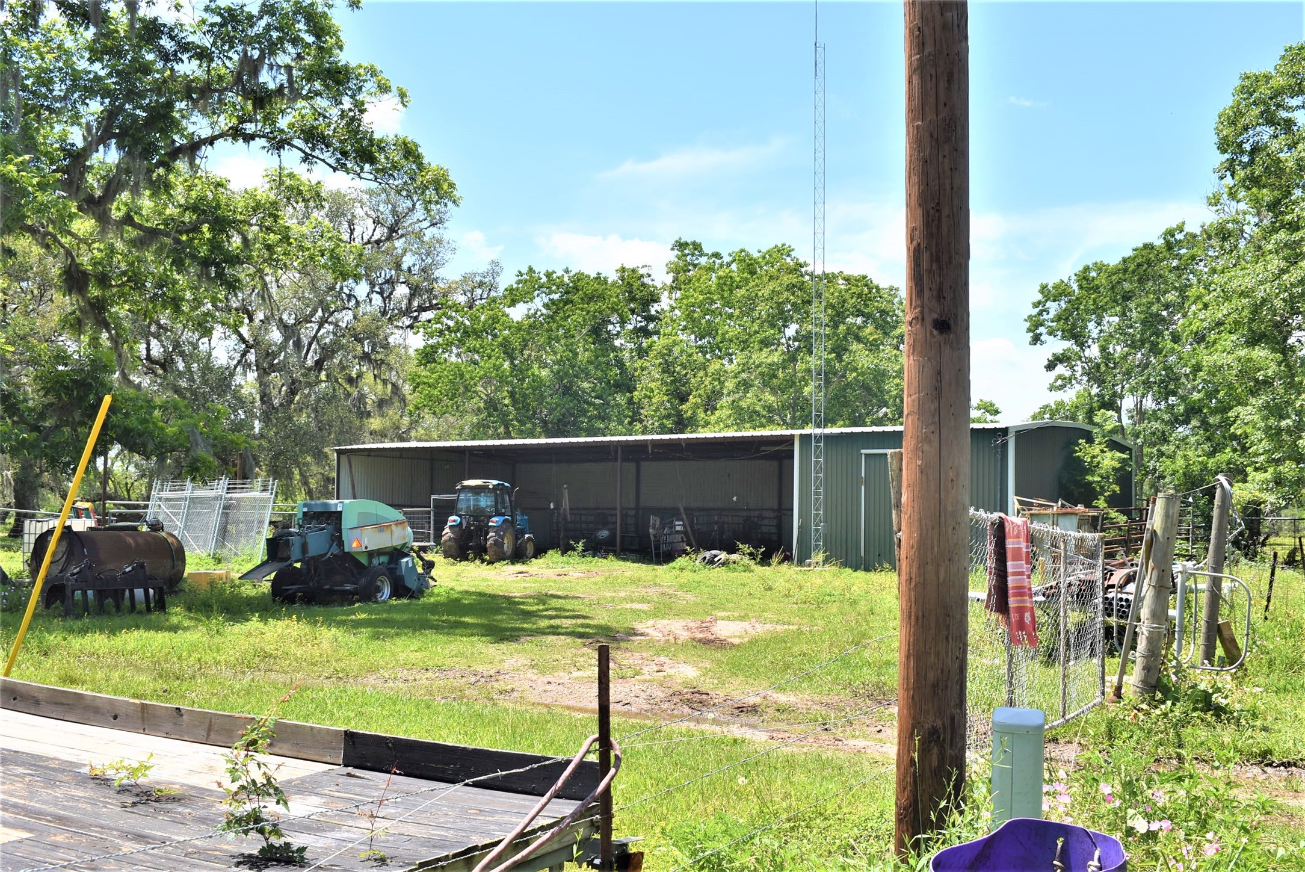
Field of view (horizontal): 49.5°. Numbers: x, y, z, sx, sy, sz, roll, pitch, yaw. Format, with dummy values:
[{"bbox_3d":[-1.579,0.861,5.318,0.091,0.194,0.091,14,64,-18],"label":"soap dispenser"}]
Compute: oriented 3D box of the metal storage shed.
[{"bbox_3d":[1.703,1.978,45.489,24.400,3.950,9.700,-2,-4,35],"label":"metal storage shed"}]

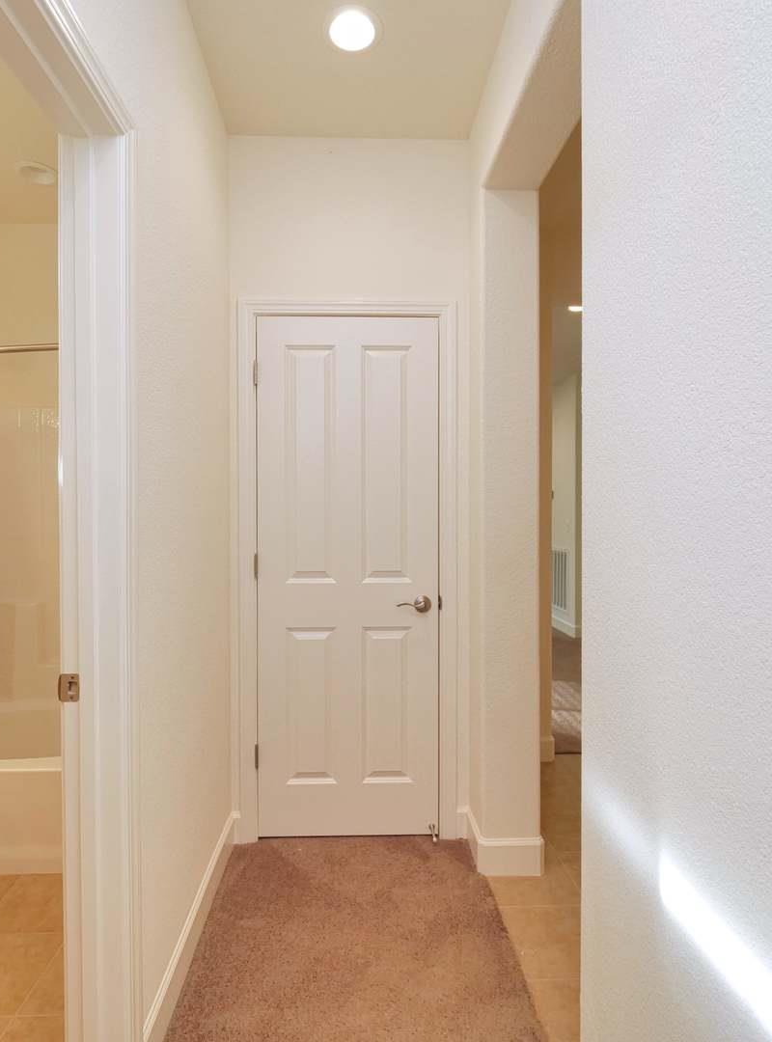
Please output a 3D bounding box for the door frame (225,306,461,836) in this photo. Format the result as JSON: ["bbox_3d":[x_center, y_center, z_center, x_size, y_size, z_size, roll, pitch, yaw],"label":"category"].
[{"bbox_3d":[-0.148,0.198,2.240,0.870,2.125,0.125,0,1,-3],"label":"door frame"}]

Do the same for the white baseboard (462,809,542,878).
[{"bbox_3d":[0.436,1.189,2.106,0.242,0.143,0.255,0,1,-3],"label":"white baseboard"}]

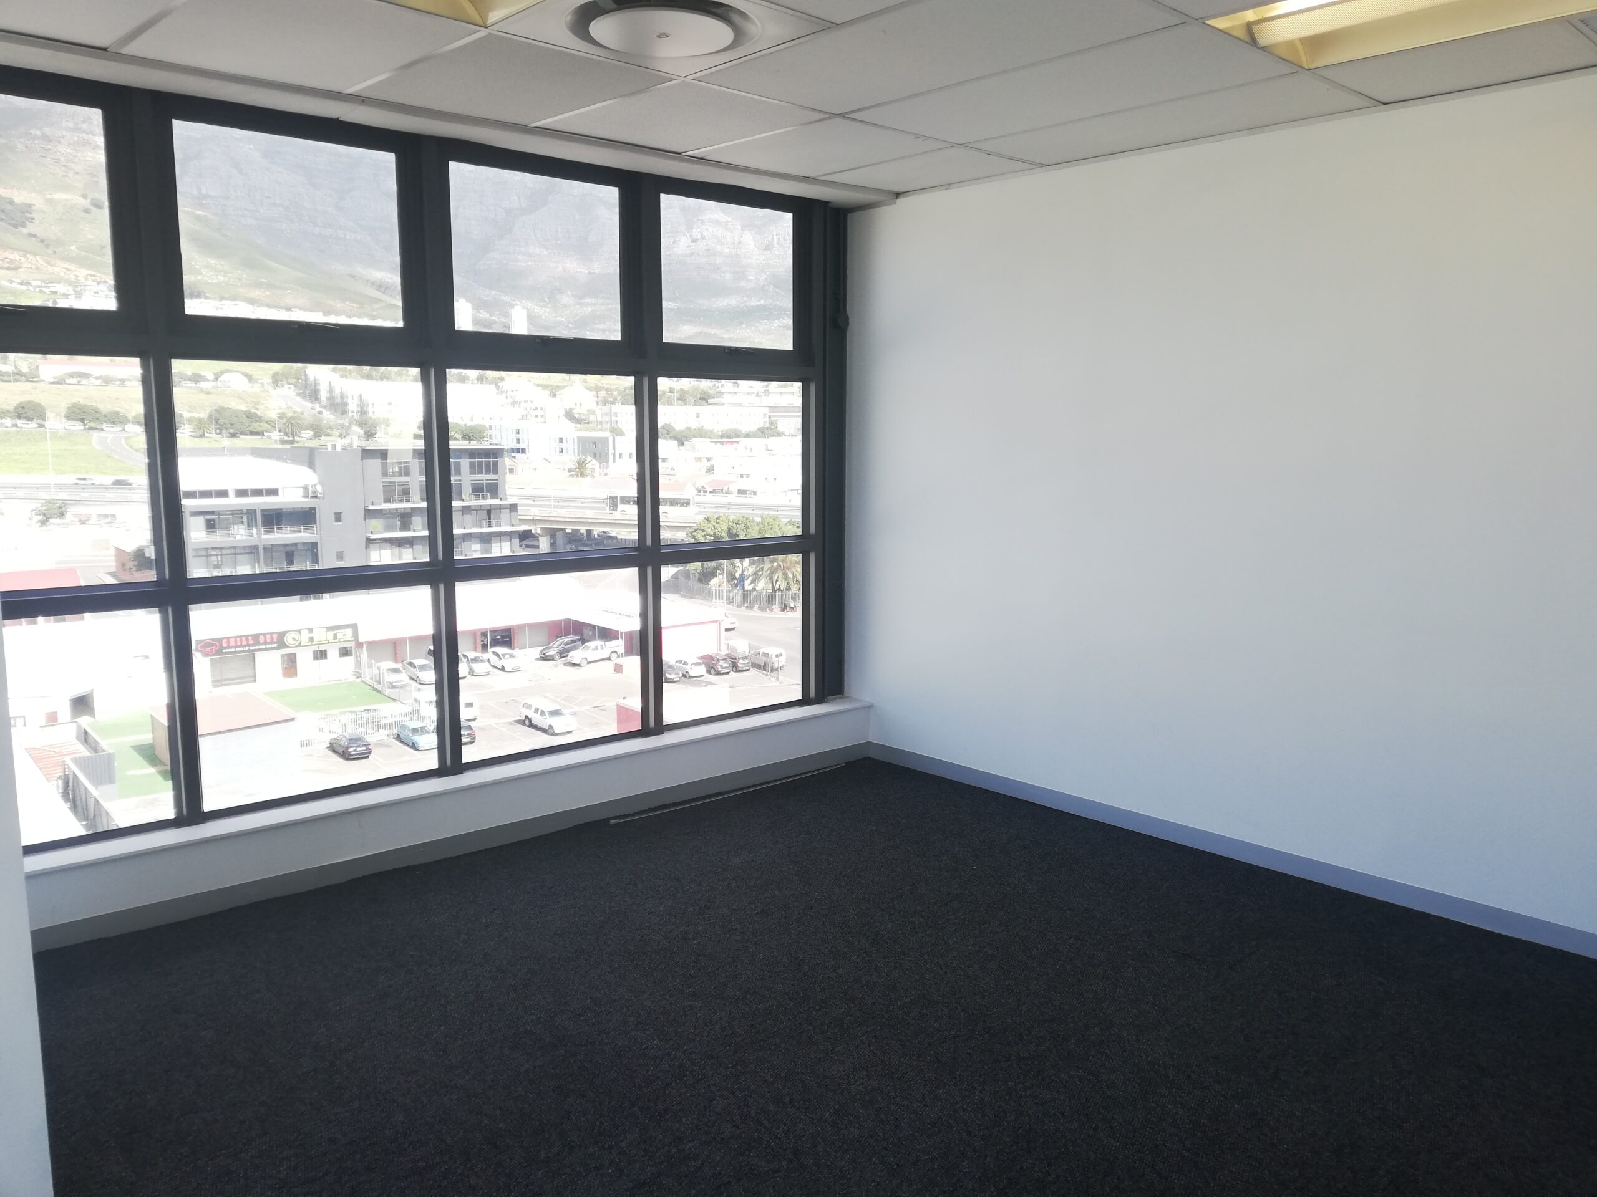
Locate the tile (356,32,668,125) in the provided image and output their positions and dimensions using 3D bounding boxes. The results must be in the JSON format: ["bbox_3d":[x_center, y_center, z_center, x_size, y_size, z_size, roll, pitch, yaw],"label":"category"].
[{"bbox_3d":[-0.805,-1.450,3.365,0.580,0.020,0.762,-8,11,-42],"label":"tile"}]

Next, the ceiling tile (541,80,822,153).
[{"bbox_3d":[-0.366,-1.510,3.769,0.580,0.020,0.762,-8,11,-42],"label":"ceiling tile"}]

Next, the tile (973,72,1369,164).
[{"bbox_3d":[1.153,-1.519,3.831,0.490,0.020,1.174,-8,11,-42],"label":"tile"}]

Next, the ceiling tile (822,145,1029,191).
[{"bbox_3d":[0.480,-1.624,4.547,0.490,0.020,0.762,-8,11,-42],"label":"ceiling tile"}]

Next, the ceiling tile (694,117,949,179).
[{"bbox_3d":[0.074,-1.569,4.173,0.580,0.020,0.762,-8,11,-42],"label":"ceiling tile"}]

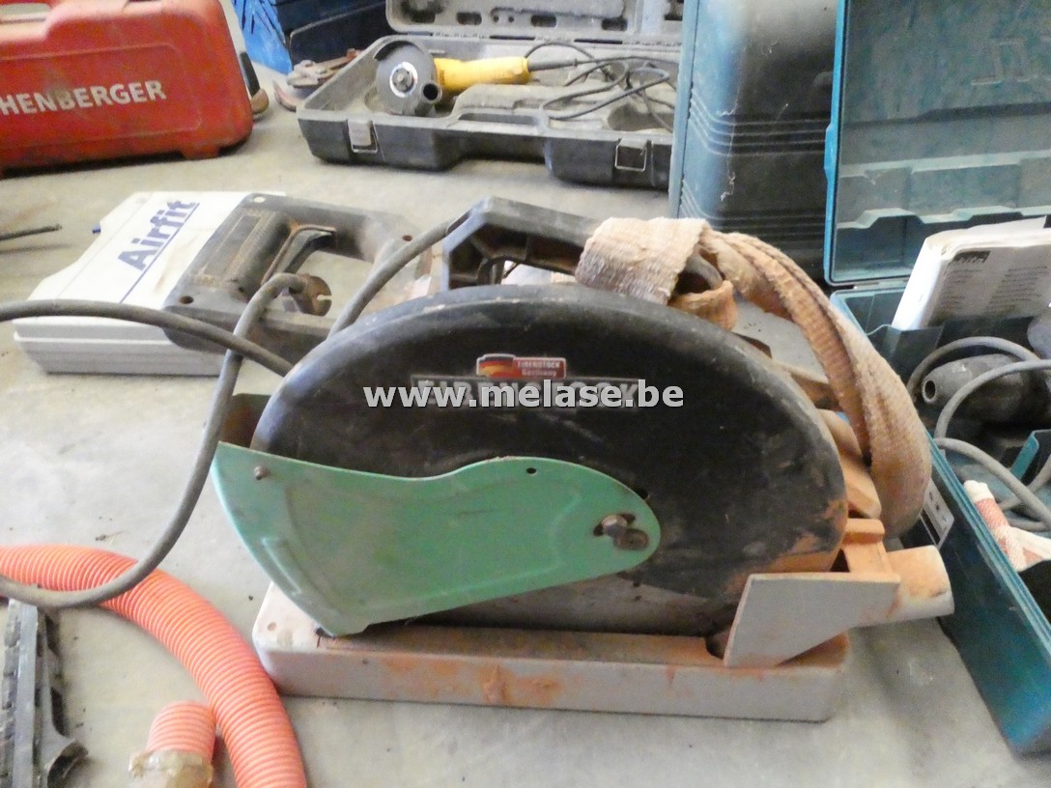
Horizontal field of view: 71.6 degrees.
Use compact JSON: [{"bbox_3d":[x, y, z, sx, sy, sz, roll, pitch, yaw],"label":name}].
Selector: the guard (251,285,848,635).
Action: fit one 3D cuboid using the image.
[{"bbox_3d":[0.009,0.057,0.452,0.374,0.295,0.060,2,41,3],"label":"guard"}]

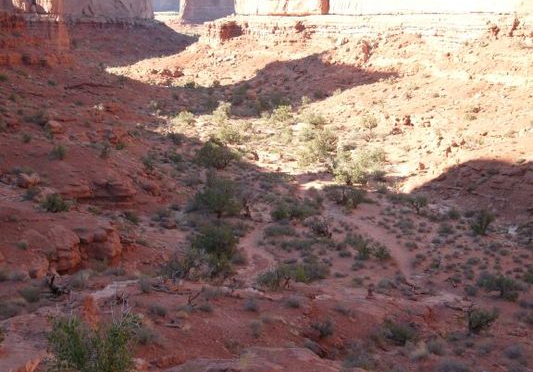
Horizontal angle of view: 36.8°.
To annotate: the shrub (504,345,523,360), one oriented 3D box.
[{"bbox_3d":[6.168,4.158,20.000,0.449,0.354,0.414,0,13,0],"label":"shrub"}]

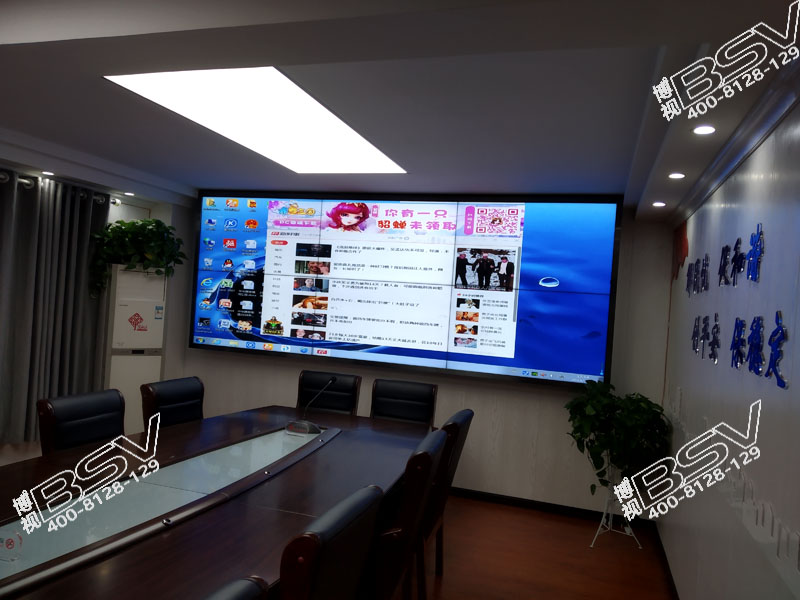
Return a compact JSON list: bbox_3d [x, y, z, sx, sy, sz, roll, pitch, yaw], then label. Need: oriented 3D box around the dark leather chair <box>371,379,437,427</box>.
[{"bbox_3d":[-0.056,1.079,4.104,0.550,0.980,0.600,4,0,17],"label":"dark leather chair"}]

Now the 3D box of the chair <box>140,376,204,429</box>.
[{"bbox_3d":[-1.260,1.028,3.785,0.600,0.980,0.520,4,1,22],"label":"chair"}]

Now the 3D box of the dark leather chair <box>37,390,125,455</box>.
[{"bbox_3d":[-1.510,1.017,3.182,0.600,0.980,0.520,4,1,24],"label":"dark leather chair"}]

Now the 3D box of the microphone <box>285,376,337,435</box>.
[{"bbox_3d":[-0.511,0.647,3.689,0.160,0.290,0.350,4,0,29],"label":"microphone"}]

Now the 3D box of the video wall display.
[{"bbox_3d":[-0.123,-0.179,5.132,3.710,1.440,0.120,4,0,17],"label":"video wall display"}]

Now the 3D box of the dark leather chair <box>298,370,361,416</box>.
[{"bbox_3d":[-0.627,1.042,4.285,0.550,0.980,0.600,4,0,17],"label":"dark leather chair"}]

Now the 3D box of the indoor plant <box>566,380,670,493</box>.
[{"bbox_3d":[1.489,0.947,4.134,0.660,0.740,0.600,4,1,17],"label":"indoor plant"}]

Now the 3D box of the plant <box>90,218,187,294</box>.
[{"bbox_3d":[-2.131,-0.355,4.898,0.680,0.590,0.550,3,0,-27],"label":"plant"}]

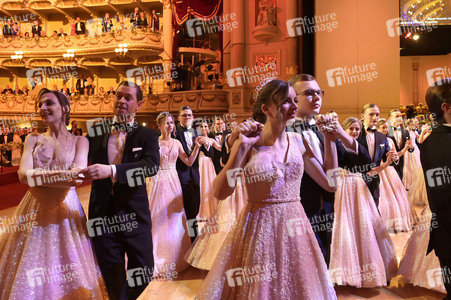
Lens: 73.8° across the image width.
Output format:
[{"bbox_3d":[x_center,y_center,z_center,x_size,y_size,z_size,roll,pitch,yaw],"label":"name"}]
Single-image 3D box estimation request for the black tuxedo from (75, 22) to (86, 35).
[{"bbox_3d":[-7.700,-6.150,15.950,0.550,1.350,0.310,-1,1,-13],"label":"black tuxedo"}]

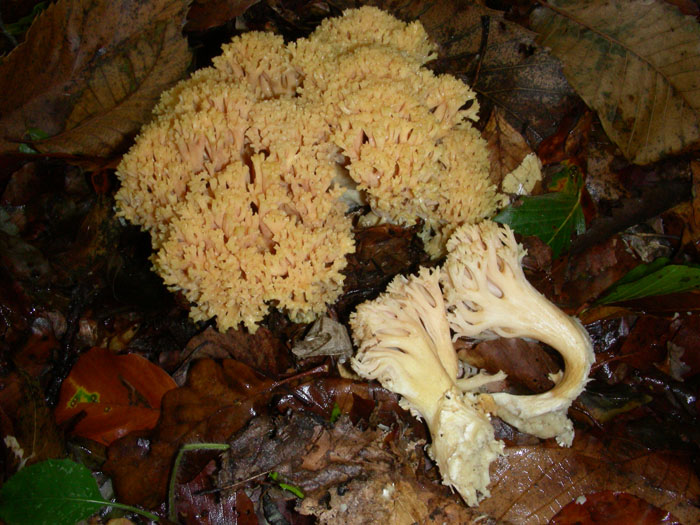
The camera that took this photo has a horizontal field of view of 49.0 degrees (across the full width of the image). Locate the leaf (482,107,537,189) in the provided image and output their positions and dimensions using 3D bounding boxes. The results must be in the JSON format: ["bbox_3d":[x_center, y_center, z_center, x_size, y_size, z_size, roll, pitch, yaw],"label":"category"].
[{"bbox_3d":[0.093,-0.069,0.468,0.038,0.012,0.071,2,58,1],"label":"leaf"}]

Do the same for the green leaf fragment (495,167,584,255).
[{"bbox_3d":[0.117,-0.035,0.445,0.047,0.014,0.068,27,62,16],"label":"green leaf fragment"}]

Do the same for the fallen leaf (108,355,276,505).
[{"bbox_3d":[-0.076,0.078,0.370,0.090,0.016,0.048,-38,65,-21],"label":"fallen leaf"}]

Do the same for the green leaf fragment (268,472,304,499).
[{"bbox_3d":[-0.029,0.103,0.358,0.020,0.004,0.003,29,62,17],"label":"green leaf fragment"}]

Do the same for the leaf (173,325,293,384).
[{"bbox_3d":[-0.060,0.047,0.391,0.060,0.015,0.037,-4,58,-2],"label":"leaf"}]

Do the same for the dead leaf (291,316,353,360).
[{"bbox_3d":[-0.014,0.040,0.398,0.032,0.015,0.026,5,58,3],"label":"dead leaf"}]

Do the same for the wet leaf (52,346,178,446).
[{"bbox_3d":[-0.114,0.065,0.380,0.058,0.014,0.052,1,58,1],"label":"wet leaf"}]

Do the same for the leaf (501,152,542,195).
[{"bbox_3d":[0.105,-0.051,0.455,0.037,0.006,0.020,-38,65,-21],"label":"leaf"}]

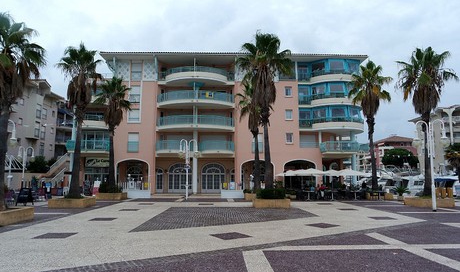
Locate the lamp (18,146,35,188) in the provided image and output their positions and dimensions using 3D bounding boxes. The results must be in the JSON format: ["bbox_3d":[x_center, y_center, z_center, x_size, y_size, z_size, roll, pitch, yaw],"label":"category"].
[{"bbox_3d":[-22.990,3.776,34.615,1.900,5.100,0.450,0,-8,0],"label":"lamp"}]

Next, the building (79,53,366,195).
[{"bbox_3d":[-0.400,-0.526,38.064,29.800,15.400,13.000,0,-8,-2],"label":"building"}]

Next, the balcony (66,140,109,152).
[{"bbox_3d":[-15.067,0.950,32.396,4.100,1.300,1.500,0,-8,-2],"label":"balcony"}]

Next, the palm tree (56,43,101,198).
[{"bbox_3d":[-10.320,-1.104,20.871,3.000,10.400,3.000,0,-8,0],"label":"palm tree"}]

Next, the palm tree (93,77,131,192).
[{"bbox_3d":[-11.538,-0.197,29.833,3.600,11.000,3.600,0,-8,0],"label":"palm tree"}]

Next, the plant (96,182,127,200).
[{"bbox_3d":[-11.050,5.148,29.063,2.350,1.600,2.300,0,-8,0],"label":"plant"}]

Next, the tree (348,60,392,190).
[{"bbox_3d":[13.930,-1.117,29.703,4.300,13.200,4.300,0,-8,0],"label":"tree"}]

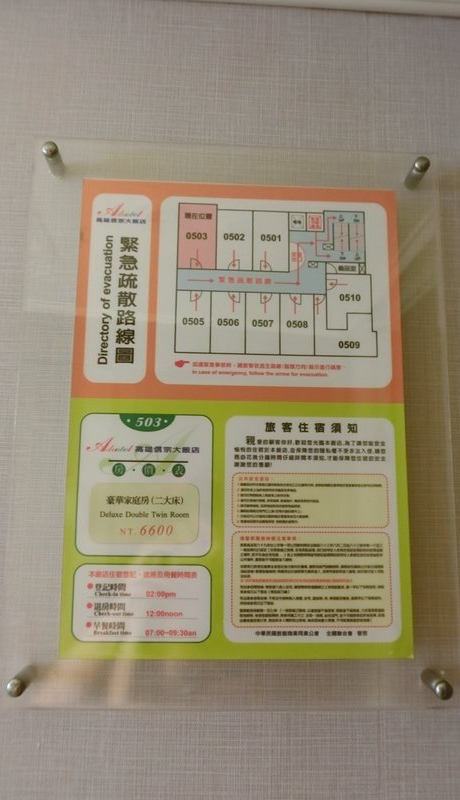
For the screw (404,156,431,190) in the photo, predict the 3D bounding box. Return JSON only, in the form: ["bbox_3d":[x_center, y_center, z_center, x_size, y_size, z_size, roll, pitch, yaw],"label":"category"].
[{"bbox_3d":[0.134,-0.162,0.414,0.010,0.010,0.029,1,-9,-3],"label":"screw"}]

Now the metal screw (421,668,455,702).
[{"bbox_3d":[0.130,0.178,0.360,0.010,0.010,0.029,1,-9,-3],"label":"metal screw"}]

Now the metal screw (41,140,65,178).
[{"bbox_3d":[-0.122,-0.166,0.399,0.010,0.010,0.029,1,-9,-3],"label":"metal screw"}]

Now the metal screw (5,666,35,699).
[{"bbox_3d":[-0.126,0.169,0.347,0.010,0.010,0.029,1,-9,-3],"label":"metal screw"}]

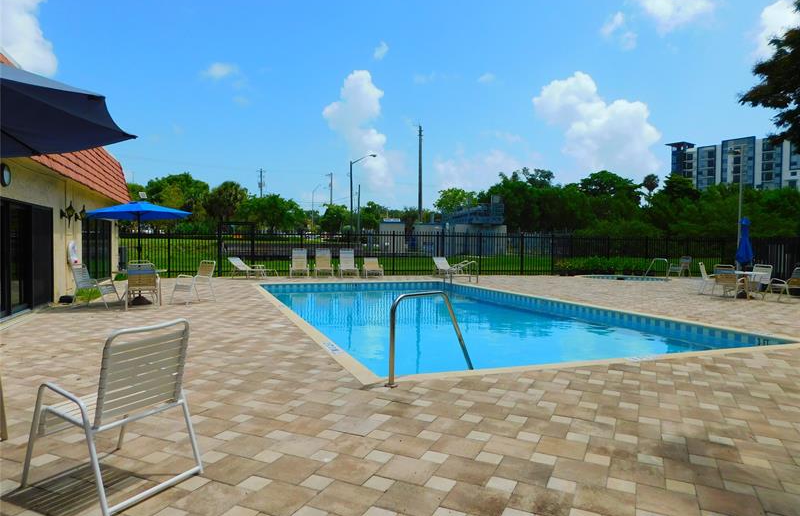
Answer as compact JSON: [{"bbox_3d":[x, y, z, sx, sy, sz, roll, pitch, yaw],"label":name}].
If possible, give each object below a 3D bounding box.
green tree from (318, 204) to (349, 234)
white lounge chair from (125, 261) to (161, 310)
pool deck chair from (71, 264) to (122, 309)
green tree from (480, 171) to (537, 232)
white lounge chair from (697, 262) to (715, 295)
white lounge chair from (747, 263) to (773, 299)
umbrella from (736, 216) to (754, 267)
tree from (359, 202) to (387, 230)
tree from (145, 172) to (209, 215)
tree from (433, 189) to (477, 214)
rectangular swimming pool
[{"bbox_3d":[-8.124,-3.529,64.929,3.900,5.990,3.900,1,2,0],"label":"green tree"},{"bbox_3d":[-5.194,0.578,10.762,0.620,0.880,0.740,0,2,-20],"label":"white lounge chair"},{"bbox_3d":[-6.028,0.504,10.723,0.760,0.880,0.610,1,2,3],"label":"pool deck chair"},{"bbox_3d":[12.125,-5.072,59.868,6.600,9.530,6.600,1,2,11],"label":"green tree"},{"bbox_3d":[8.715,0.630,14.801,0.740,0.880,0.620,2,2,32],"label":"white lounge chair"},{"bbox_3d":[9.861,0.613,14.421,0.750,0.880,0.610,-1,2,-39],"label":"white lounge chair"},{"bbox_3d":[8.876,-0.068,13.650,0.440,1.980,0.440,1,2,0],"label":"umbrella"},{"bbox_3d":[-3.359,-3.747,64.922,3.800,6.540,3.800,1,2,0],"label":"tree"},{"bbox_3d":[-25.907,-5.300,61.885,7.600,9.280,7.600,1,2,0],"label":"tree"},{"bbox_3d":[7.741,-5.301,74.870,6.200,8.950,6.200,1,2,6],"label":"tree"},{"bbox_3d":[0.638,1.626,12.236,6.420,1.200,12.280,0,2,-20],"label":"rectangular swimming pool"}]

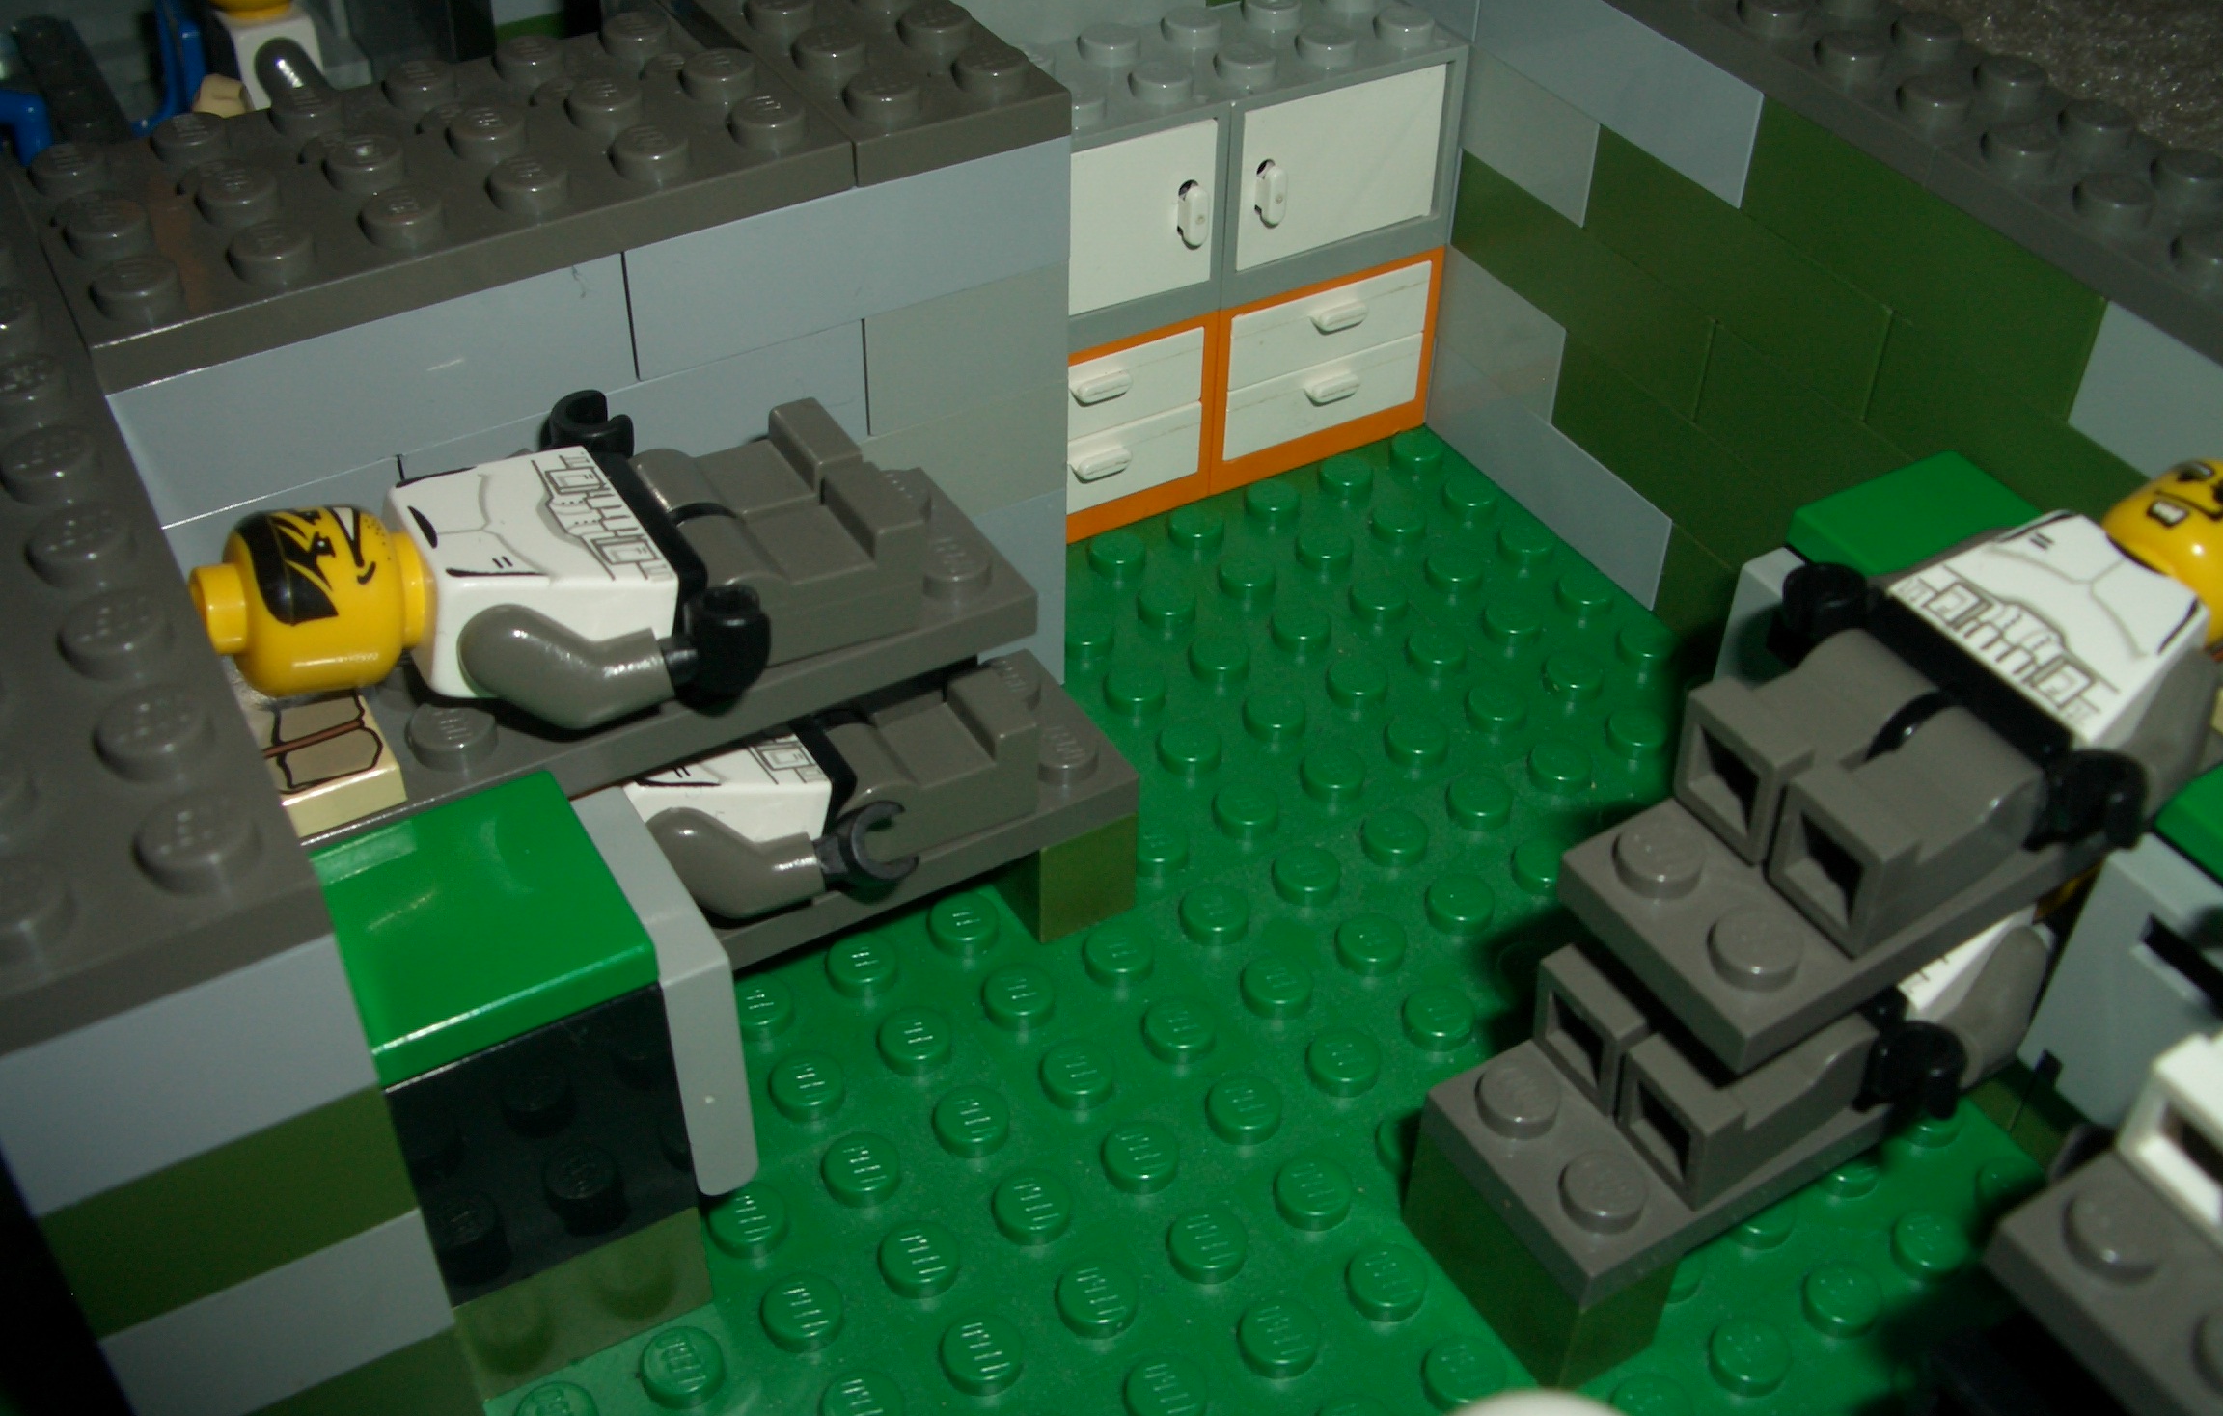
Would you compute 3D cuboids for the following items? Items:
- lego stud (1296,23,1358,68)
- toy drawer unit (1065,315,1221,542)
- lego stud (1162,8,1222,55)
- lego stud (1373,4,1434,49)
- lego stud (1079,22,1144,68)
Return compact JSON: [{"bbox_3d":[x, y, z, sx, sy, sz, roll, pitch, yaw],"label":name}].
[{"bbox_3d":[0.018,-0.055,0.185,0.005,0.002,0.005,1,41,-1],"label":"lego stud"},{"bbox_3d":[-0.005,-0.027,0.198,0.024,0.019,0.017,-21,45,-23],"label":"toy drawer unit"},{"bbox_3d":[0.007,-0.056,0.187,0.005,0.002,0.005,1,41,-1],"label":"lego stud"},{"bbox_3d":[0.025,-0.057,0.189,0.005,0.002,0.005,1,41,-1],"label":"lego stud"},{"bbox_3d":[0.000,-0.054,0.185,0.005,0.002,0.005,1,41,-1],"label":"lego stud"}]

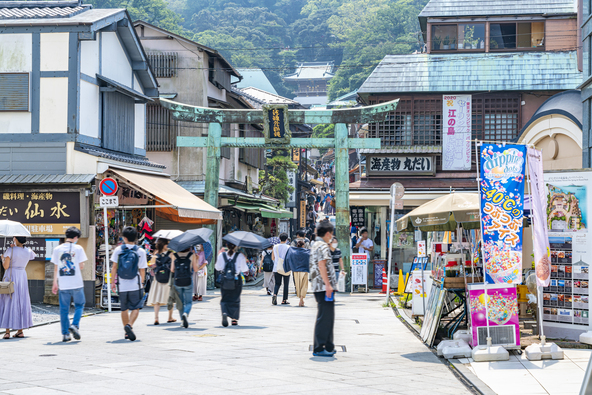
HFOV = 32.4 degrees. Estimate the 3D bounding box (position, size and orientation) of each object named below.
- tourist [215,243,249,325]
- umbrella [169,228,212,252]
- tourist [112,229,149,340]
[{"bbox_3d":[-1.149,1.537,18.300,0.600,1.549,0.500,0,-3,2],"label":"tourist"},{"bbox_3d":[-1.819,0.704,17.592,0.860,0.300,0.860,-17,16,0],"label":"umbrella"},{"bbox_3d":[-2.515,1.299,15.400,0.550,1.710,0.550,0,-2,10],"label":"tourist"}]

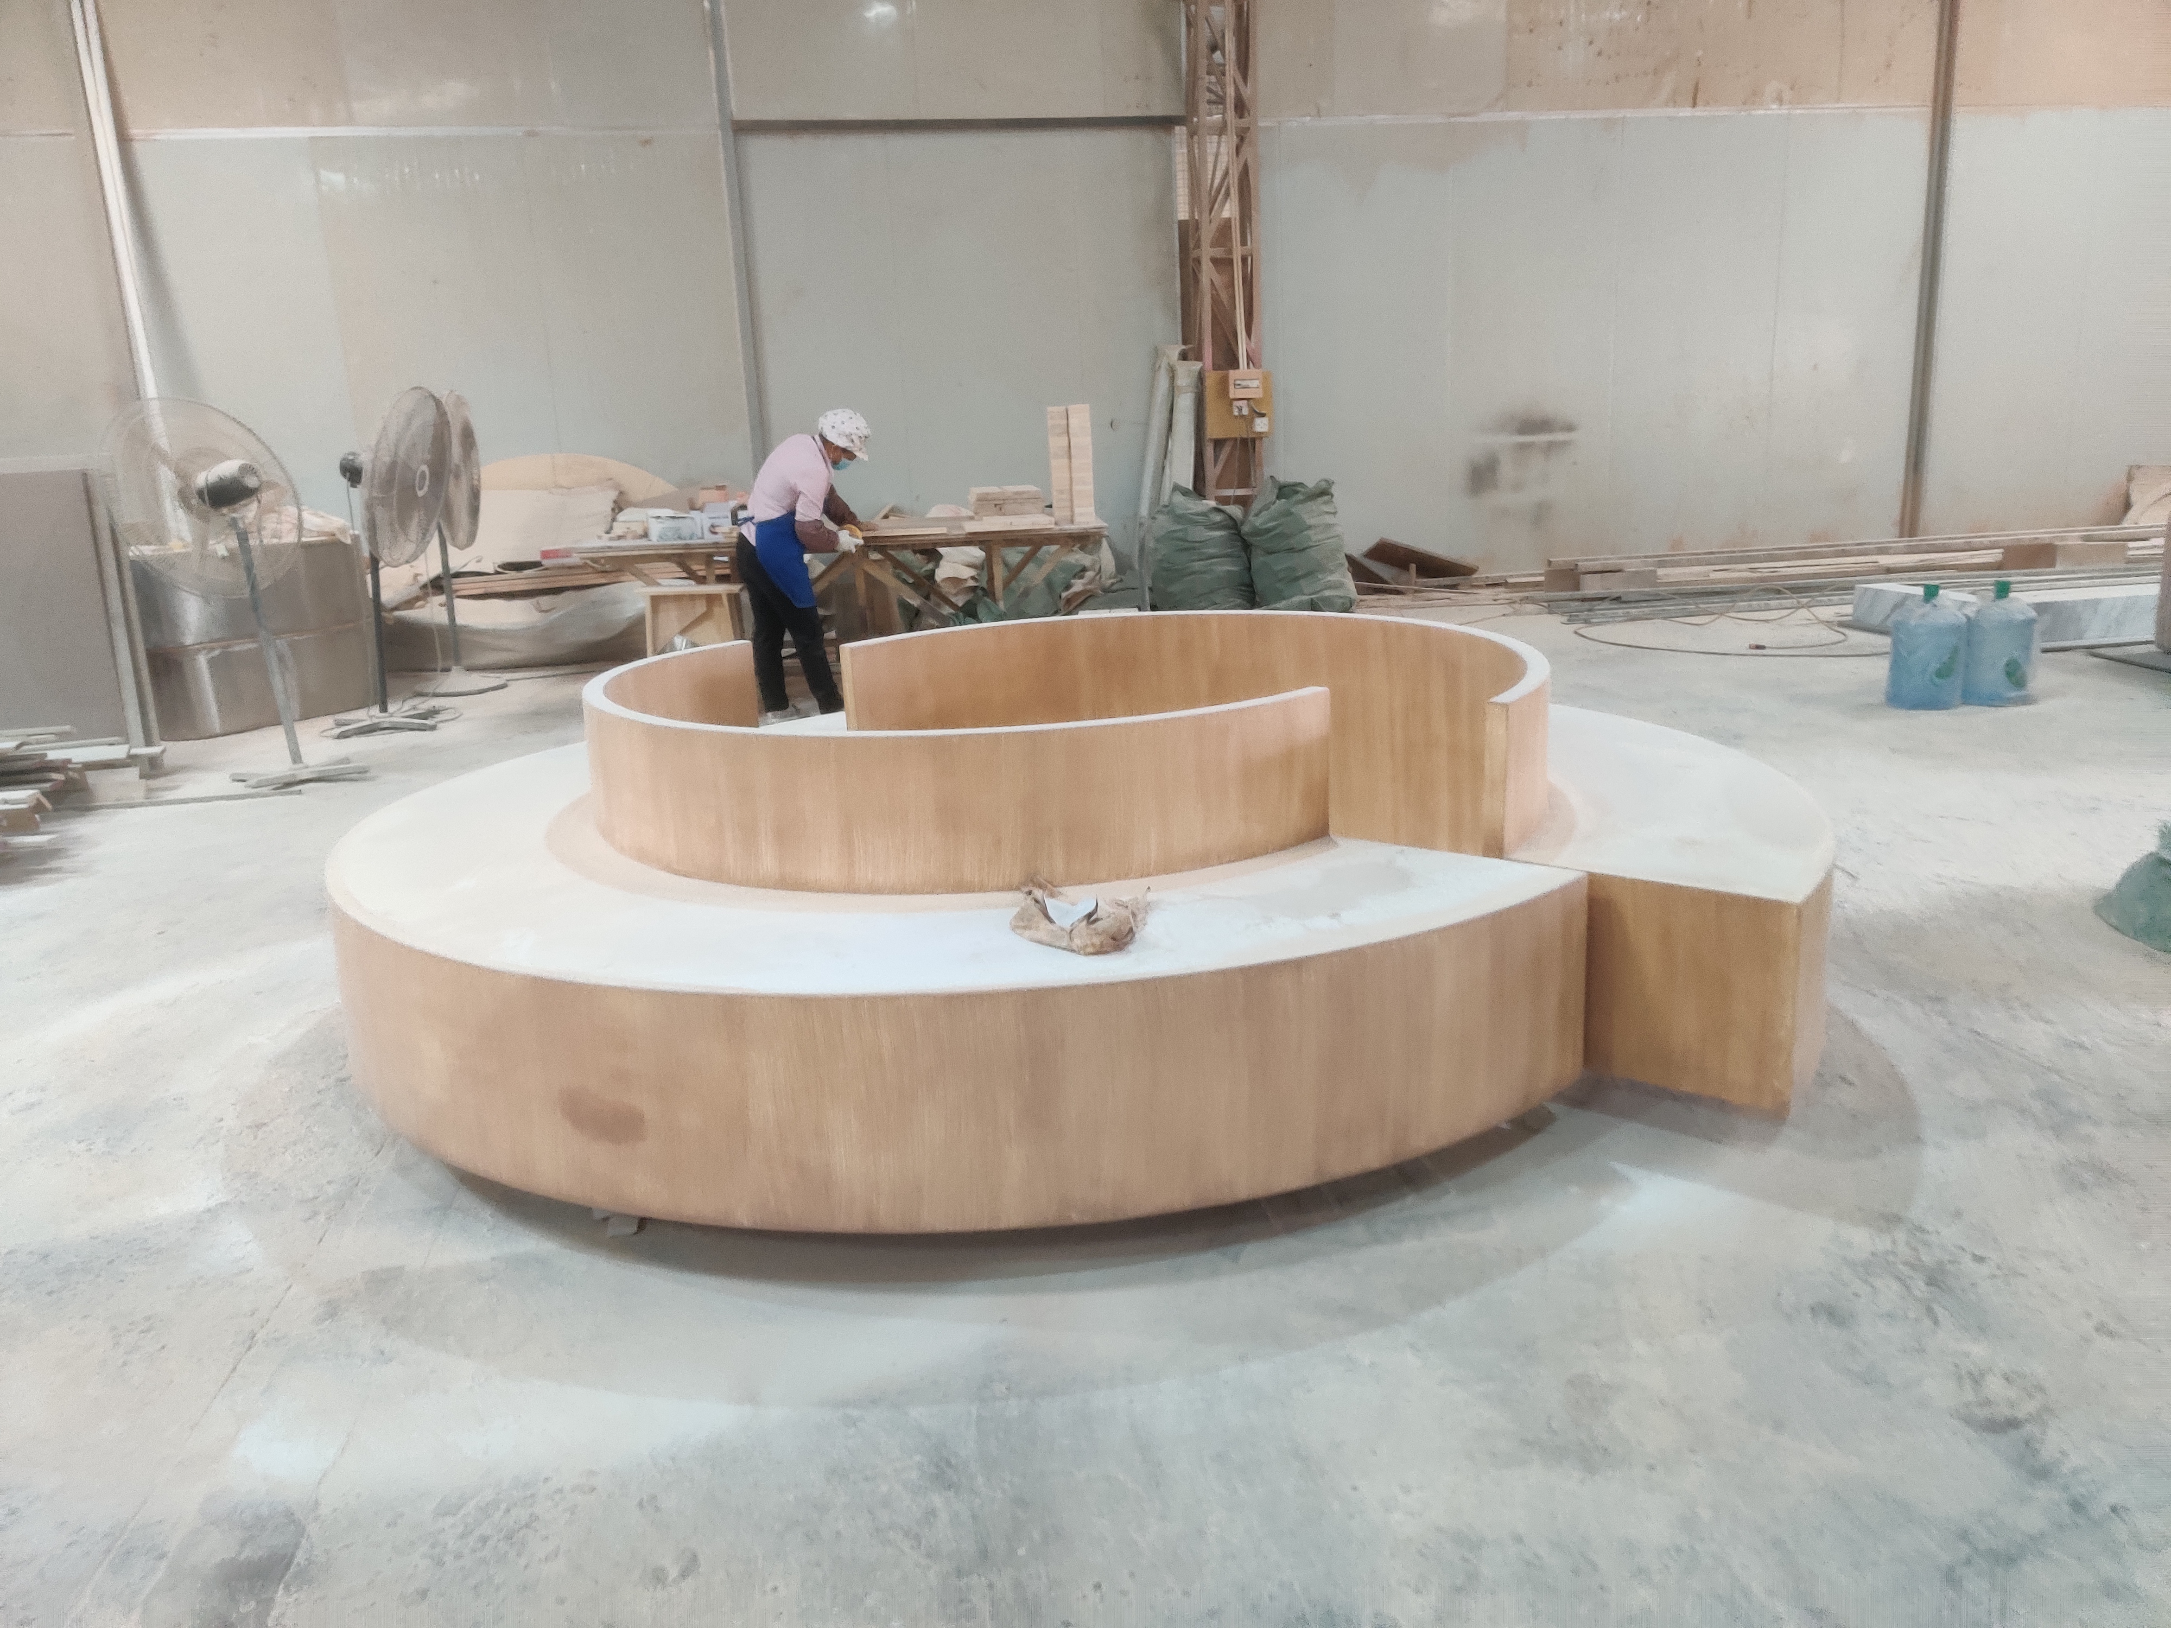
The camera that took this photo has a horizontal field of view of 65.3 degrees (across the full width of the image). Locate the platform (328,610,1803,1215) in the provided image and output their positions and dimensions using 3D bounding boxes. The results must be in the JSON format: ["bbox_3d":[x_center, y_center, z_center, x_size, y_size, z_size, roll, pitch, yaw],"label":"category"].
[{"bbox_3d":[-0.064,0.006,4.062,3.443,0.740,3.053,9,18,40],"label":"platform"}]

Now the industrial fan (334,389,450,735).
[{"bbox_3d":[-3.286,-1.159,7.800,0.680,1.530,0.830,-1,14,6],"label":"industrial fan"}]

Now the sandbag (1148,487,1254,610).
[{"bbox_3d":[0.721,-1.718,10.980,0.640,0.740,0.540,-2,14,4],"label":"sandbag"}]

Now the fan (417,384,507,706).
[{"bbox_3d":[-3.464,-1.467,9.098,0.500,1.576,0.780,-6,14,-11],"label":"fan"}]

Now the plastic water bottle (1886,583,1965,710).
[{"bbox_3d":[3.424,-0.669,6.872,0.280,0.450,0.280,4,15,26],"label":"plastic water bottle"}]

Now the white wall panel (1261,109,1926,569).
[{"bbox_3d":[3.626,-3.276,11.916,5.008,3.080,0.100,-5,14,-11],"label":"white wall panel"}]

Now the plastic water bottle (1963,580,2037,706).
[{"bbox_3d":[3.724,-0.700,6.862,0.270,0.490,0.270,5,16,28],"label":"plastic water bottle"}]

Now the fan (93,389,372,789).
[{"bbox_3d":[-3.312,-0.876,6.787,0.750,1.500,0.830,4,15,25],"label":"fan"}]

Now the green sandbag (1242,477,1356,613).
[{"bbox_3d":[1.355,-1.738,10.842,0.680,0.821,0.580,-3,14,0],"label":"green sandbag"}]

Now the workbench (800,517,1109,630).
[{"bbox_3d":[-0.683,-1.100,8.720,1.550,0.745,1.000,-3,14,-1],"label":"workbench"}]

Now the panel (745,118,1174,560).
[{"bbox_3d":[-0.769,-3.036,11.166,2.791,2.759,0.060,-4,14,-7],"label":"panel"}]

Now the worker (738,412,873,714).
[{"bbox_3d":[-1.224,-1.121,7.636,0.620,1.396,0.520,-7,14,-15],"label":"worker"}]

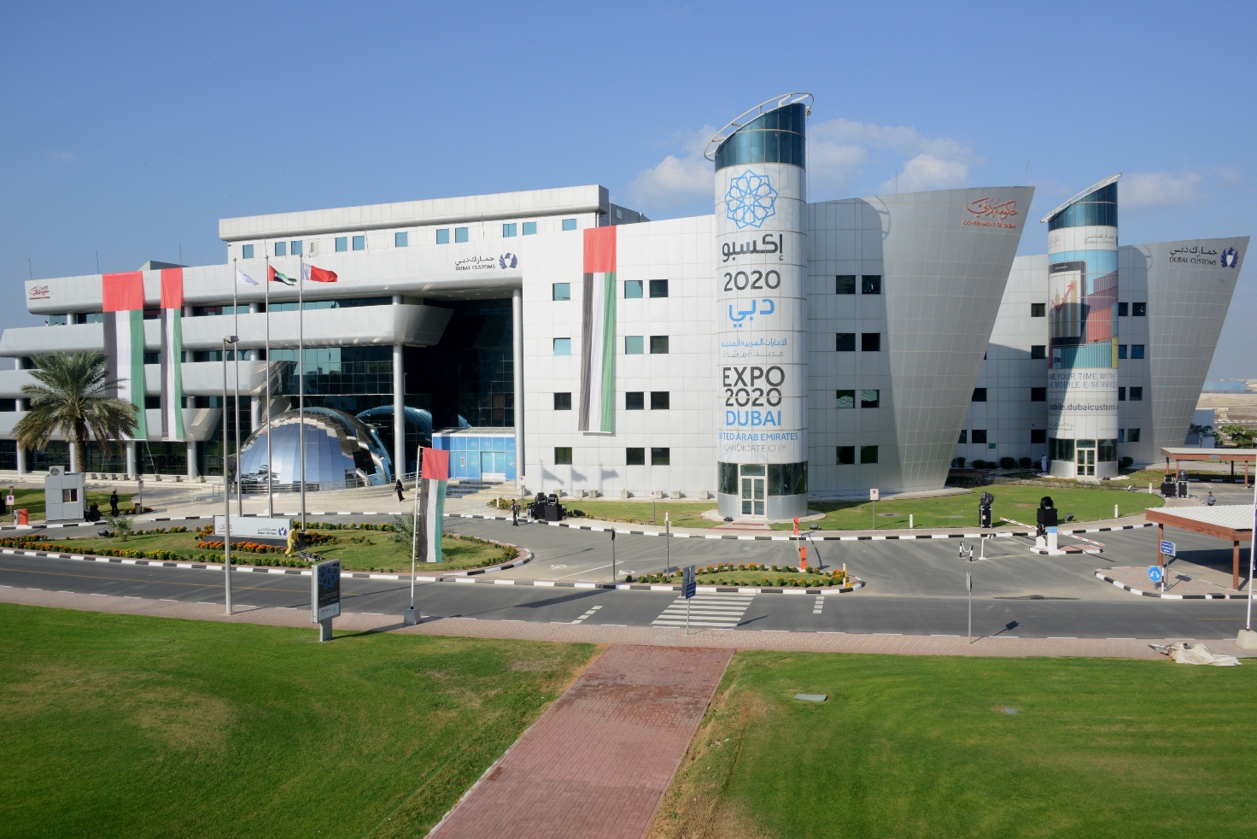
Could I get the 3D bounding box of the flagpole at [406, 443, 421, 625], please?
[{"bbox_3d":[-7.738,4.082,35.136,0.520,6.408,0.480,0,2,14],"label":"flagpole"}]

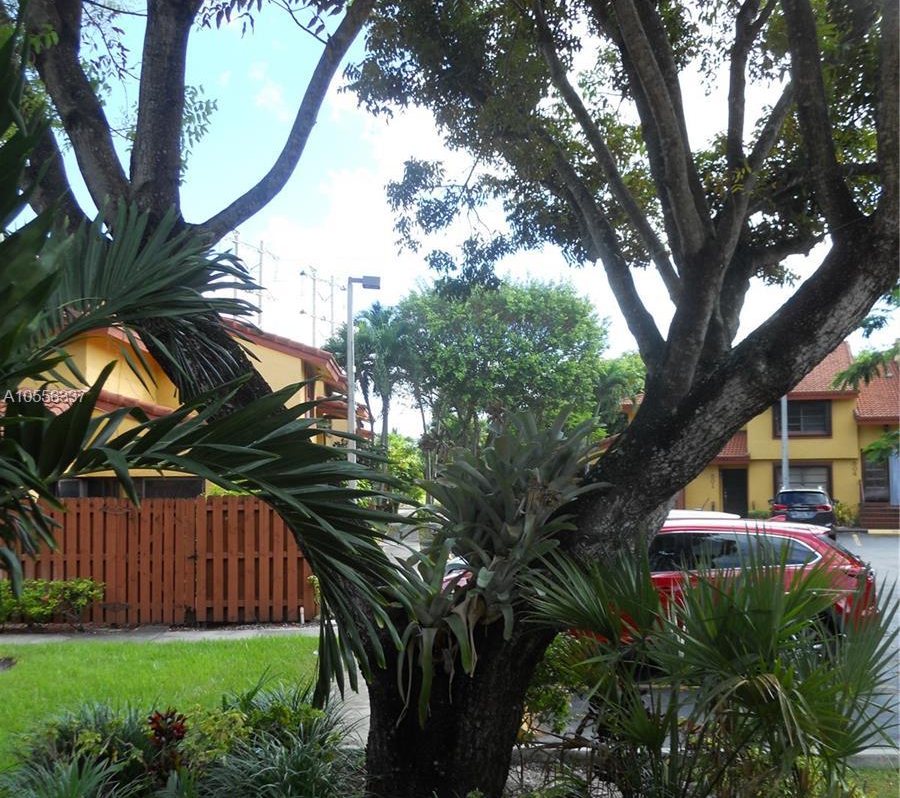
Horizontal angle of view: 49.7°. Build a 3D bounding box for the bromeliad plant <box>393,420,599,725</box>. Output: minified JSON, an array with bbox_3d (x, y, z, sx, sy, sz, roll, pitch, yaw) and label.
[{"bbox_3d":[0.265,0.990,5.700,1.230,1.780,1.000,0,-3,0],"label":"bromeliad plant"}]

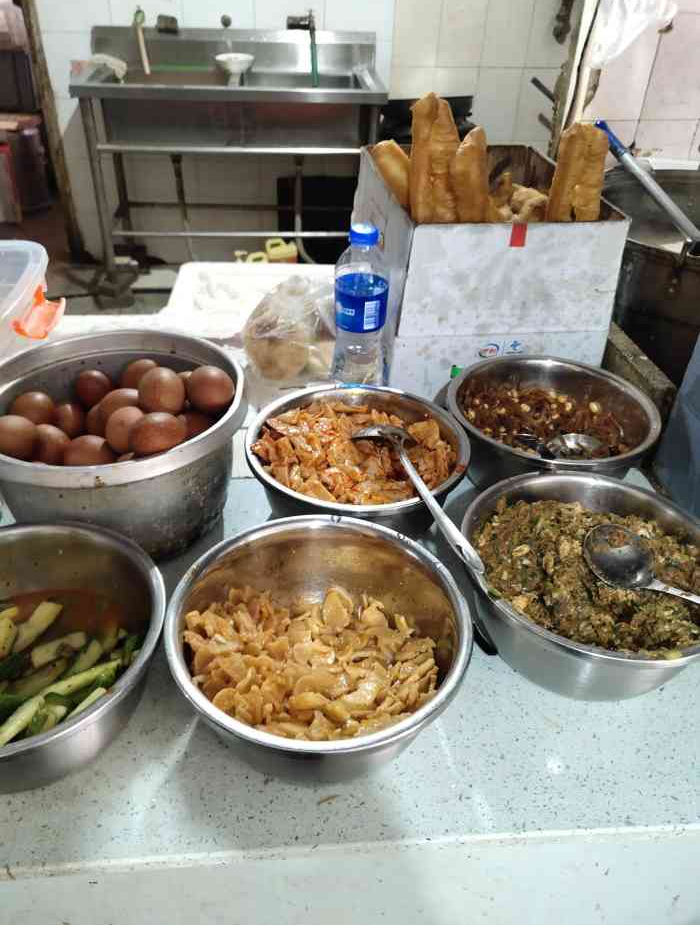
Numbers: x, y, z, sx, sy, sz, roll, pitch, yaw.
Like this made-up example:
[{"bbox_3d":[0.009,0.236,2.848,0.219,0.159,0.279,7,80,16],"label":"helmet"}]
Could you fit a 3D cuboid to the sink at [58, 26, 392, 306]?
[{"bbox_3d":[-0.443,-1.176,3.237,1.100,0.914,0.530,-1,37,-4],"label":"sink"}]

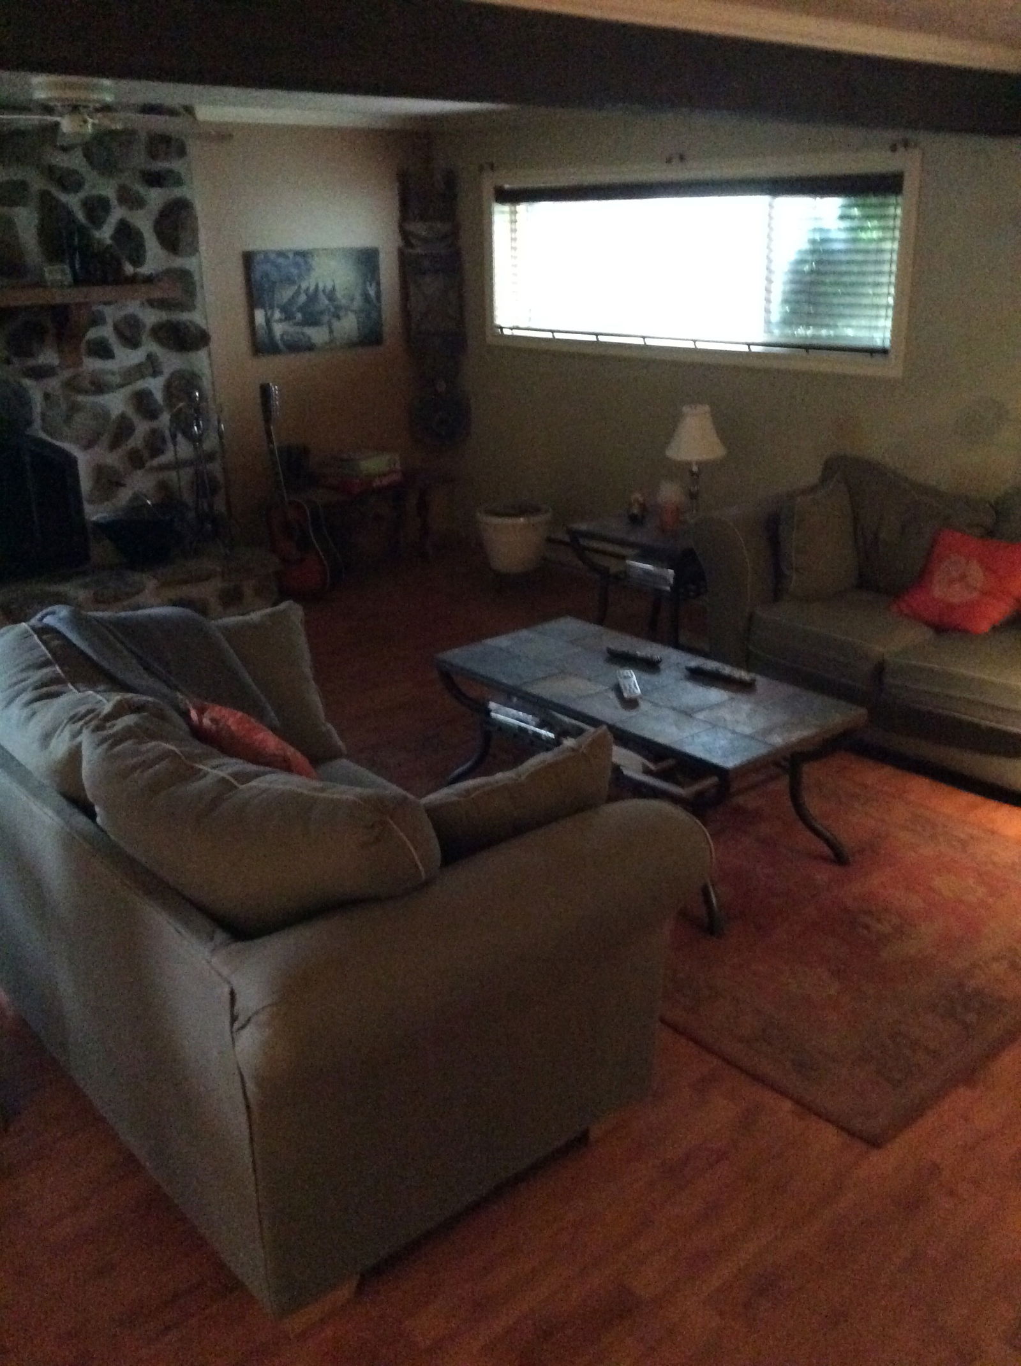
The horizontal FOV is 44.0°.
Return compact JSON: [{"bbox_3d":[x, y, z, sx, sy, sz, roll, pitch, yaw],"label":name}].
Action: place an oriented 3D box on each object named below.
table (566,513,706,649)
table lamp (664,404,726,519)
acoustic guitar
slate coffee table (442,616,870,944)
[{"bbox_3d":[0.627,-0.368,5.115,0.574,0.568,0.548,17,27,40],"label":"table"},{"bbox_3d":[0.728,-0.865,4.976,0.245,0.454,0.245,-1,21,1],"label":"table lamp"},{"bbox_3d":[-1.048,-0.907,6.011,0.395,1.030,0.125,3,20,34],"label":"acoustic guitar"},{"bbox_3d":[0.369,0.217,3.716,0.566,0.480,1.155,-18,26,-37],"label":"slate coffee table"}]

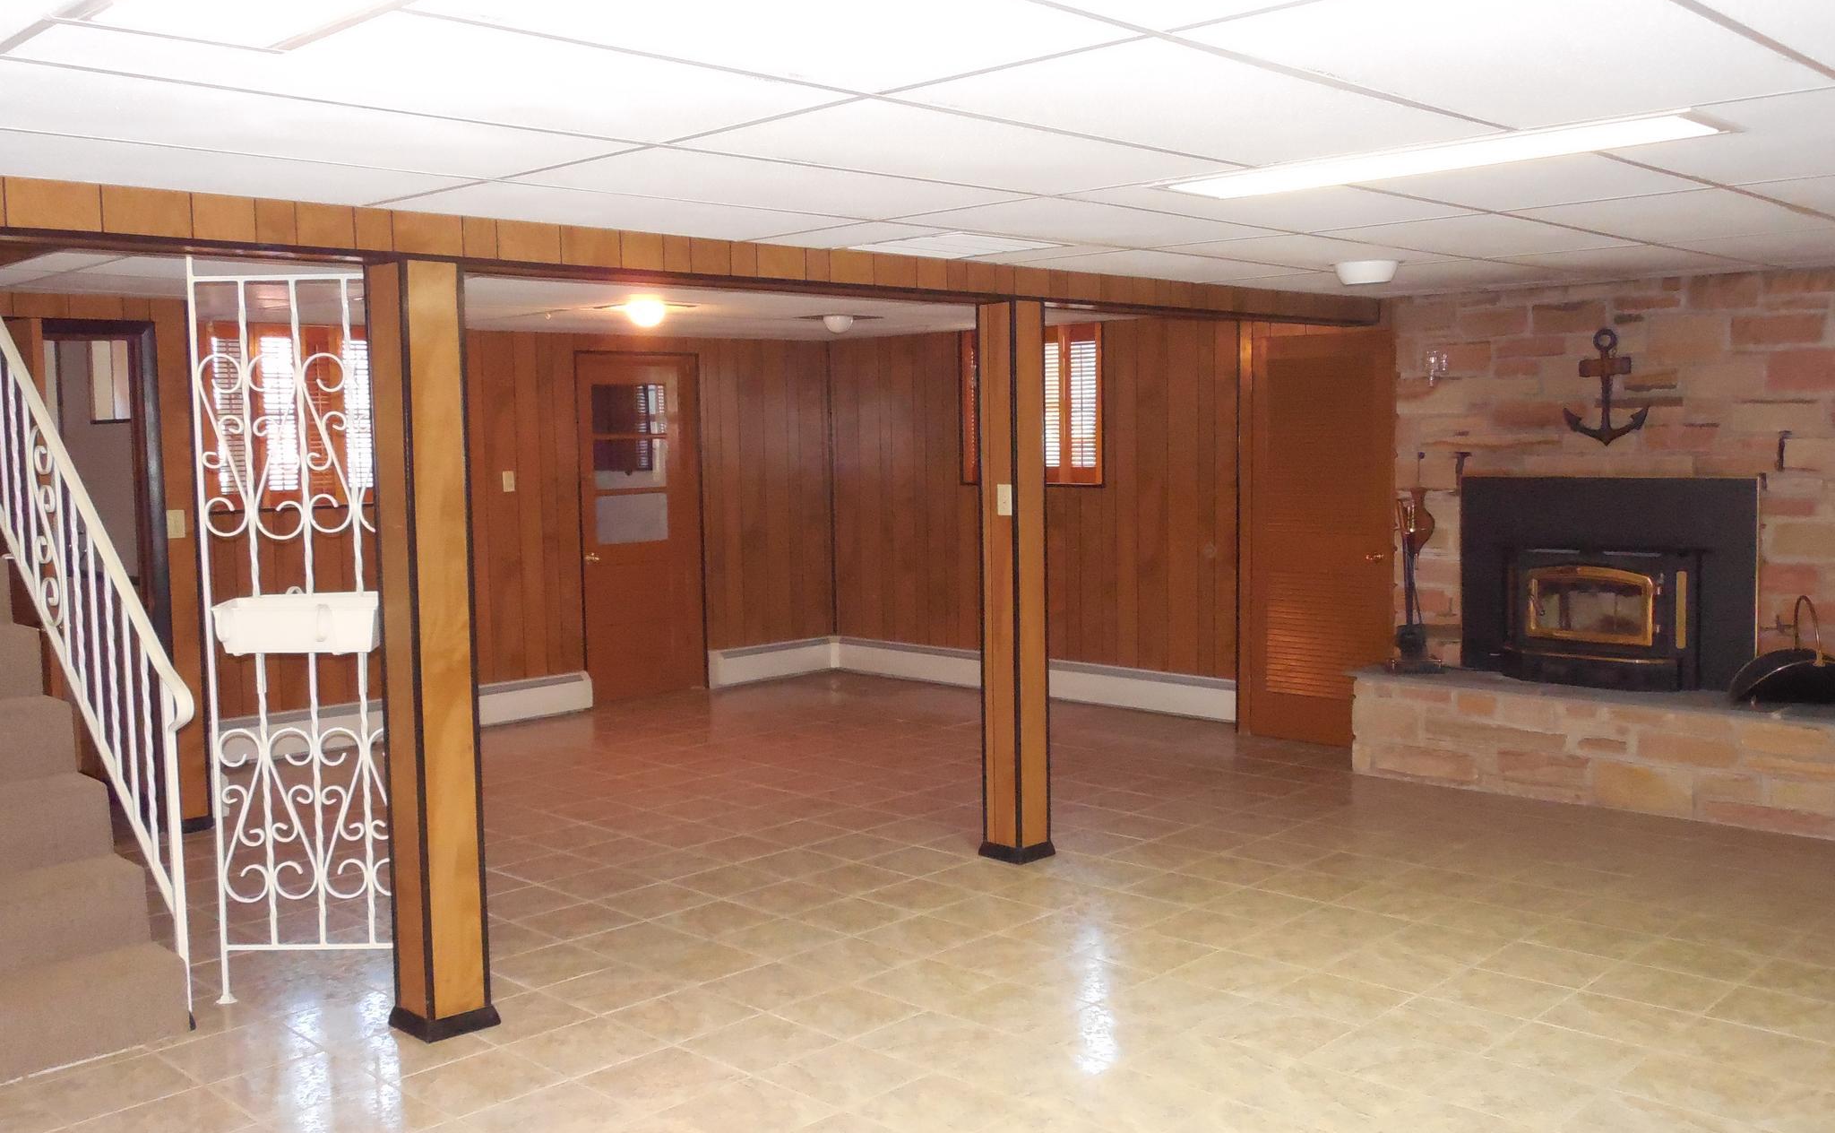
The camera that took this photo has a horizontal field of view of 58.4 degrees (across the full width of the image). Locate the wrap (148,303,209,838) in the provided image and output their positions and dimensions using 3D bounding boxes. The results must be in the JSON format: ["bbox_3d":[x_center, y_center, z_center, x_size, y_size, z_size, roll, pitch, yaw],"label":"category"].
[{"bbox_3d":[-3.030,-0.003,6.697,0.159,2.143,0.154,4,7,44],"label":"wrap"}]

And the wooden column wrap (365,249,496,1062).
[{"bbox_3d":[-1.295,0.218,4.364,0.204,2.030,0.204,4,7,44],"label":"wooden column wrap"}]

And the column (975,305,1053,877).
[{"bbox_3d":[0.357,0.049,6.063,0.204,2.030,0.204,4,7,44],"label":"column"}]

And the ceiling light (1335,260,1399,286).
[{"bbox_3d":[1.628,-1.058,5.951,0.232,0.074,0.232,4,7,44],"label":"ceiling light"}]

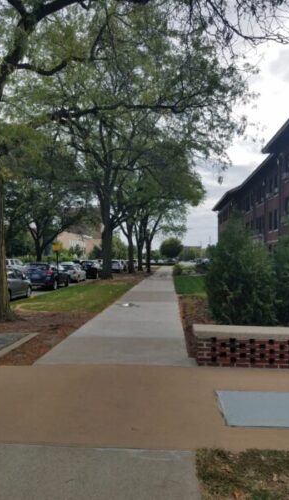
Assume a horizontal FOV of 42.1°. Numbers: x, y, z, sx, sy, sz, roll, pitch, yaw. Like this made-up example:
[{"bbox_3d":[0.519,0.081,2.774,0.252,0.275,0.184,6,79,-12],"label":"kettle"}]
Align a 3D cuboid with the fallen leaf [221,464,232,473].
[{"bbox_3d":[0.587,1.565,2.690,0.070,0.025,0.070,0,-2,0],"label":"fallen leaf"}]

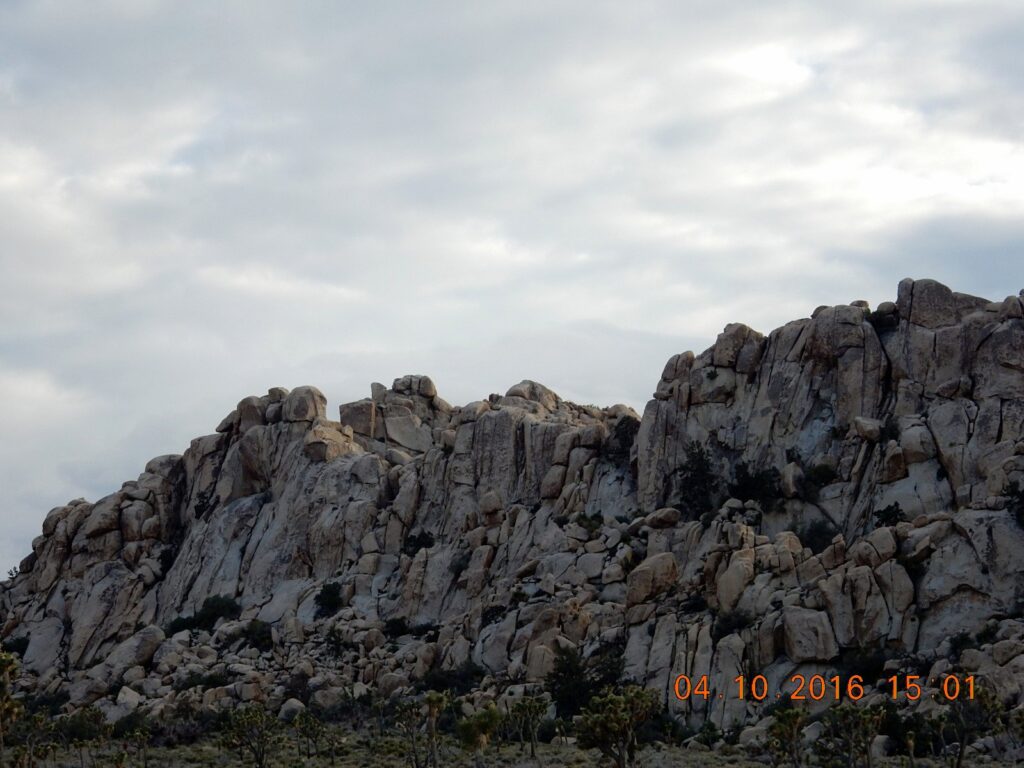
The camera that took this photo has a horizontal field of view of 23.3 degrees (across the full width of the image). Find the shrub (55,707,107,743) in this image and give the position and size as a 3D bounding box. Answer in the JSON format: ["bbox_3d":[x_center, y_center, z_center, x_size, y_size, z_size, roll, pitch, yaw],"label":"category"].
[{"bbox_3d":[-28.650,22.680,165.000,3.380,2.470,2.980,0,-8,0],"label":"shrub"}]

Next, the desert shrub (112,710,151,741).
[{"bbox_3d":[-28.249,25.287,184.000,2.960,2.220,2.520,0,-8,0],"label":"desert shrub"}]

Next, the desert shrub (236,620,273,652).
[{"bbox_3d":[-20.520,20.120,198.000,2.810,2.500,2.670,0,-8,0],"label":"desert shrub"}]

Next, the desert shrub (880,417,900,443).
[{"bbox_3d":[33.967,4.083,223.000,1.790,2.330,1.530,0,-8,0],"label":"desert shrub"}]

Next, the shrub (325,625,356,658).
[{"bbox_3d":[-13.670,20.520,198.000,2.500,2.650,2.370,0,-8,0],"label":"shrub"}]

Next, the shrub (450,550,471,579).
[{"bbox_3d":[-4.518,15.791,218.000,2.106,2.345,1.790,0,-8,0],"label":"shrub"}]

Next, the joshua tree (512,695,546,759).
[{"bbox_3d":[1.070,20.951,152.000,2.080,3.910,1.770,0,-8,0],"label":"joshua tree"}]

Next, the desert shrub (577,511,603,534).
[{"bbox_3d":[6.860,12.260,220.000,2.260,2.080,2.140,0,-8,0],"label":"desert shrub"}]

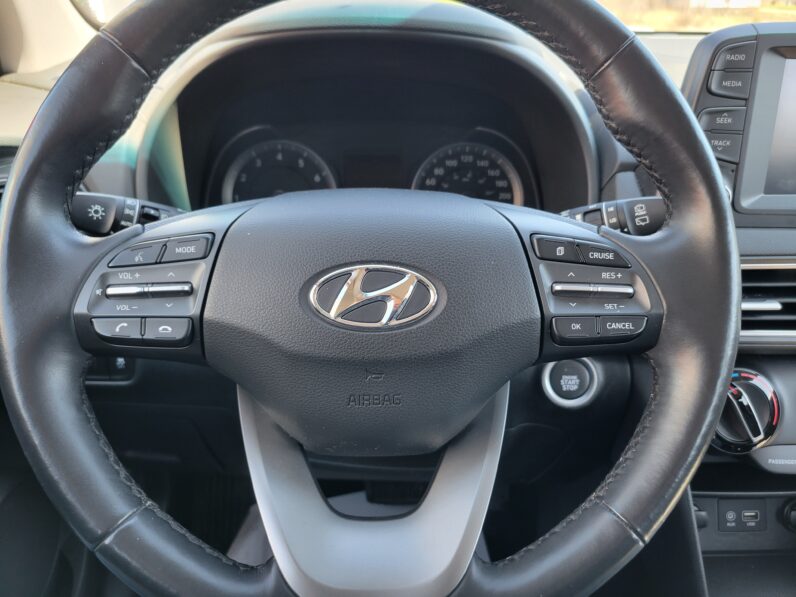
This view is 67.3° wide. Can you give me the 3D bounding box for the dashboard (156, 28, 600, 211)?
[{"bbox_3d":[-0.020,-0.112,0.455,0.315,0.142,0.100,0,2,-1],"label":"dashboard"}]

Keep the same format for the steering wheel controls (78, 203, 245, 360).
[{"bbox_3d":[-0.118,-0.009,0.300,0.082,0.078,0.028,0,-6,-2],"label":"steering wheel controls"}]

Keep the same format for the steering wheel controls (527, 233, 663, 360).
[{"bbox_3d":[0.099,-0.001,0.300,0.064,0.061,0.025,0,-6,2],"label":"steering wheel controls"}]

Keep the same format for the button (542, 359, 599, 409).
[{"bbox_3d":[0.124,0.060,0.430,0.039,0.037,0.015,0,-1,5],"label":"button"}]

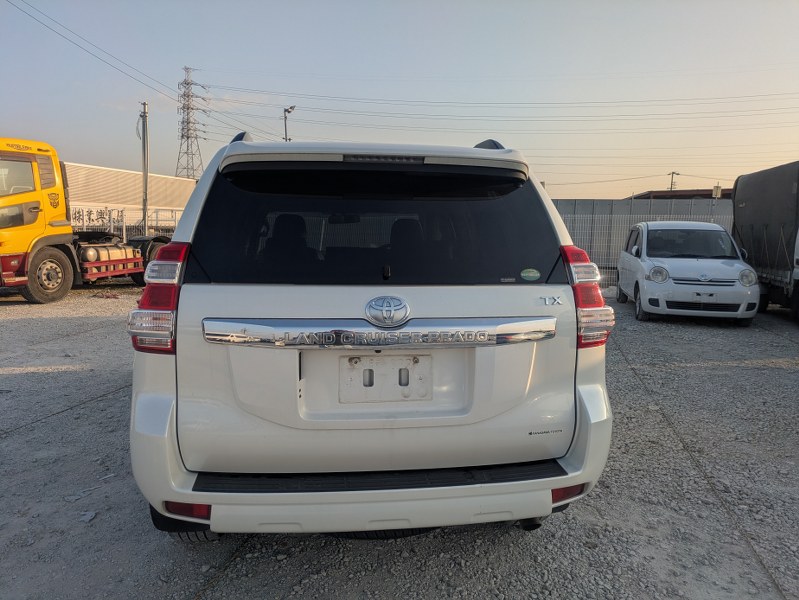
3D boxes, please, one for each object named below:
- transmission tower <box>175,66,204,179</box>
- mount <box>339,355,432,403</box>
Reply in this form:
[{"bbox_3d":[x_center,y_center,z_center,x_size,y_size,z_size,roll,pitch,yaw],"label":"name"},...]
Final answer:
[{"bbox_3d":[-63.195,-45.483,173.314,11.000,50.000,11.000,-4,8,-33],"label":"transmission tower"},{"bbox_3d":[-0.047,0.282,2.057,0.330,0.165,0.025,0,7,-7],"label":"mount"}]

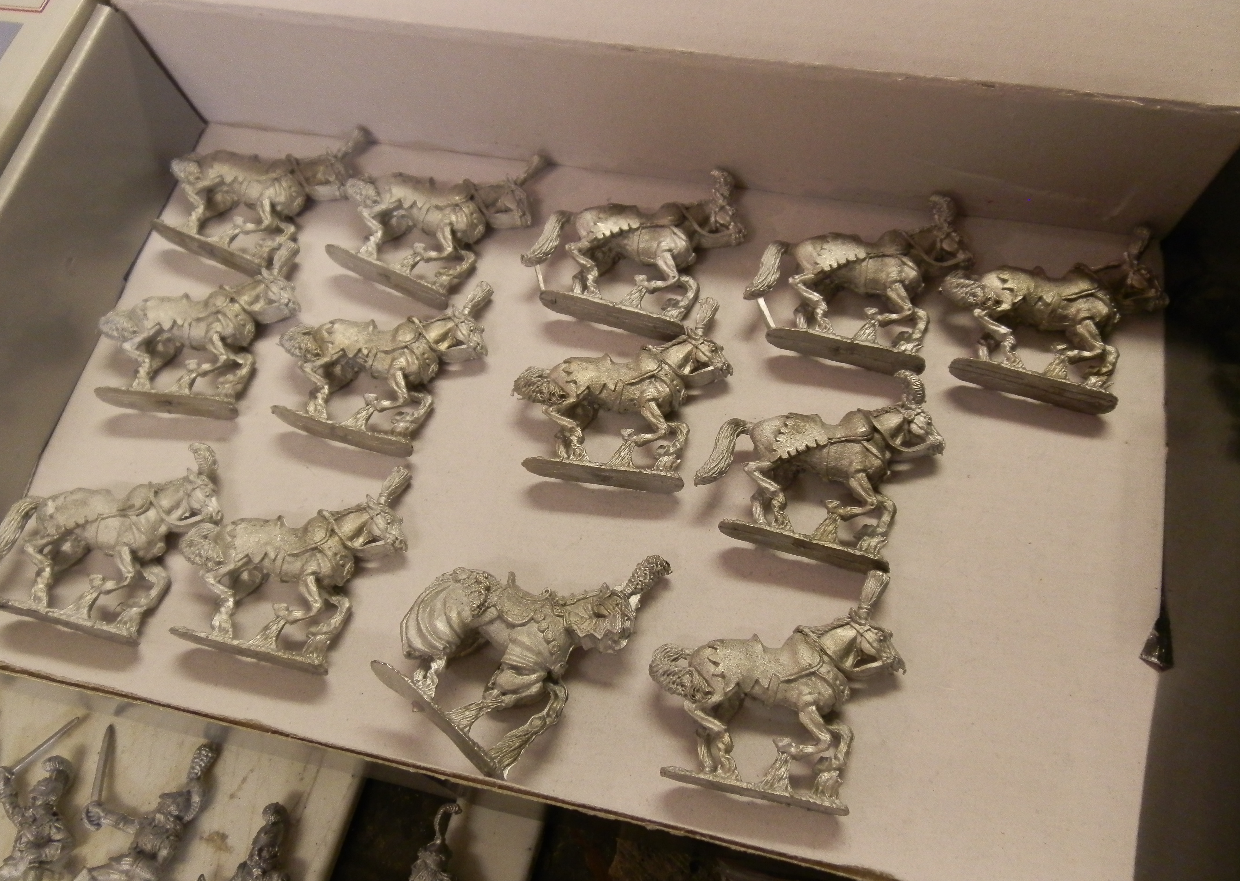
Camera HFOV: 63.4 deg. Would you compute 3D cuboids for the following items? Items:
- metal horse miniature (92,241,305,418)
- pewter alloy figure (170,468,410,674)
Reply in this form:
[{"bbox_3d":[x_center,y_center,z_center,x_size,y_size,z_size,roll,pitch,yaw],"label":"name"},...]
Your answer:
[{"bbox_3d":[-0.102,-0.029,0.244,0.049,0.013,0.048,6,67,7],"label":"metal horse miniature"},{"bbox_3d":[-0.070,0.024,0.215,0.049,0.013,0.048,12,67,9],"label":"pewter alloy figure"}]

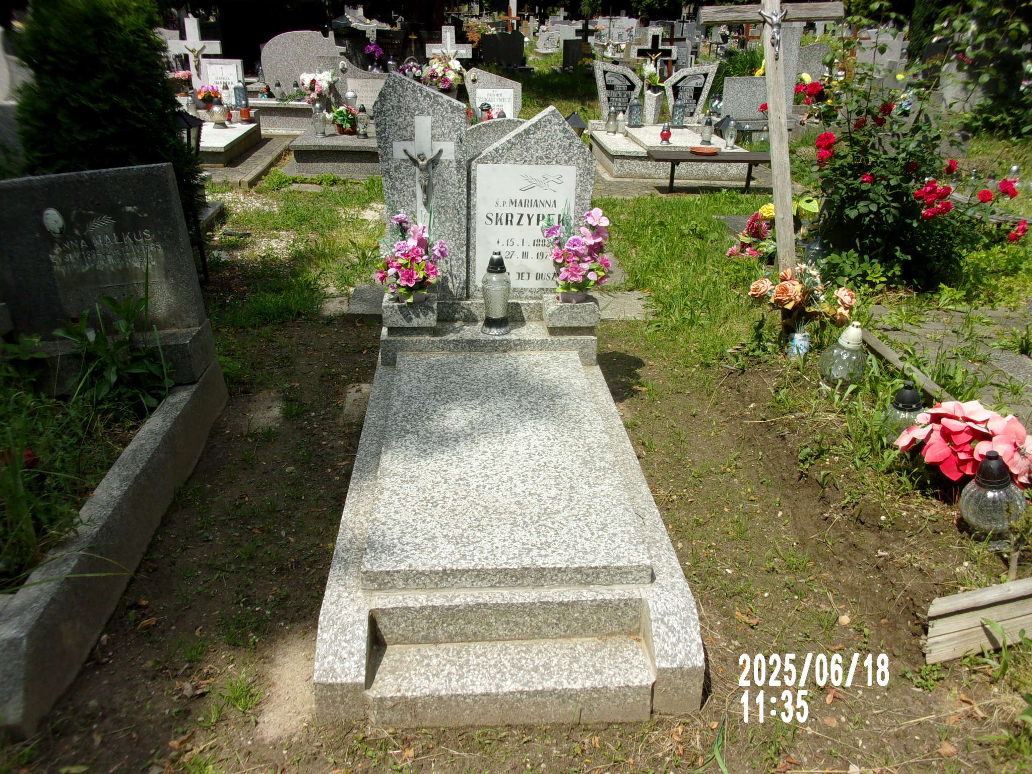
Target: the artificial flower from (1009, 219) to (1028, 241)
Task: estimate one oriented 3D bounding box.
[{"bbox_3d":[3.129,-0.974,5.200,0.115,0.145,0.110,0,24,-4],"label":"artificial flower"}]

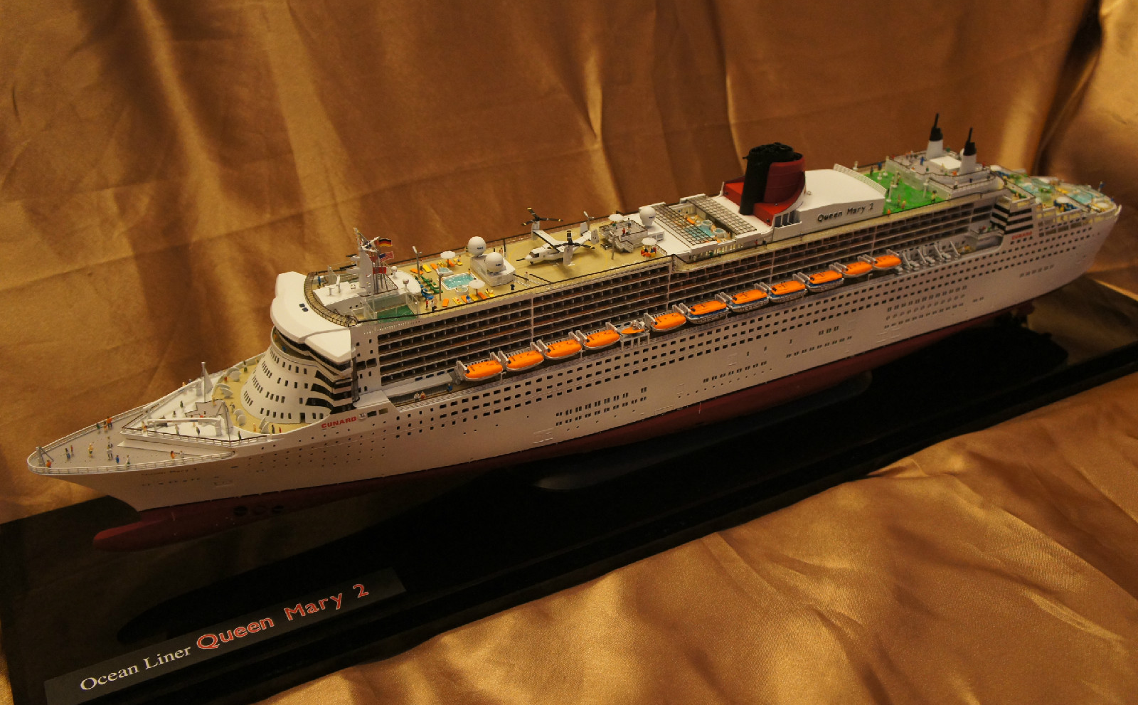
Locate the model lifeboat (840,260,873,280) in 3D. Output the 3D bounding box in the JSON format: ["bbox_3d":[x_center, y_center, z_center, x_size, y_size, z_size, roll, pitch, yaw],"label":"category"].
[{"bbox_3d":[0.204,-0.058,0.736,0.025,0.009,0.011,-15,35,-24],"label":"model lifeboat"}]

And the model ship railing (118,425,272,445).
[{"bbox_3d":[-0.206,0.047,0.571,0.082,0.004,0.008,3,32,2],"label":"model ship railing"}]

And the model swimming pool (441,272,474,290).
[{"bbox_3d":[-0.069,-0.045,0.656,0.022,0.002,0.016,-15,36,-24],"label":"model swimming pool"}]

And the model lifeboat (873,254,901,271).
[{"bbox_3d":[0.236,-0.067,0.775,0.026,0.009,0.011,-15,36,-24],"label":"model lifeboat"}]

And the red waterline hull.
[{"bbox_3d":[0.059,0.023,0.782,0.776,0.026,0.103,-15,36,-24],"label":"red waterline hull"}]

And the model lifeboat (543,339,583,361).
[{"bbox_3d":[-0.003,-0.001,0.641,0.025,0.009,0.011,-15,35,-24],"label":"model lifeboat"}]

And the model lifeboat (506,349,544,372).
[{"bbox_3d":[-0.028,0.005,0.653,0.026,0.009,0.011,-15,36,-24],"label":"model lifeboat"}]

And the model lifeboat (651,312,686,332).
[{"bbox_3d":[0.065,-0.019,0.673,0.025,0.009,0.011,-15,35,-24],"label":"model lifeboat"}]

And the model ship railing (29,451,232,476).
[{"bbox_3d":[-0.245,0.062,0.582,0.108,0.004,0.013,-1,32,-4],"label":"model ship railing"}]

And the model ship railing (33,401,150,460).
[{"bbox_3d":[-0.269,0.043,0.590,0.004,0.004,0.070,26,39,34],"label":"model ship railing"}]

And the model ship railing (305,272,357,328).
[{"bbox_3d":[-0.145,-0.030,0.618,0.018,0.004,0.072,-15,36,-24],"label":"model ship railing"}]

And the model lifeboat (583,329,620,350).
[{"bbox_3d":[0.021,-0.007,0.652,0.025,0.009,0.011,-15,35,-24],"label":"model lifeboat"}]

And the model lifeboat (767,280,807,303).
[{"bbox_3d":[0.156,-0.043,0.740,0.033,0.011,0.013,-15,36,-24],"label":"model lifeboat"}]

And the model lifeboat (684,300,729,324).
[{"bbox_3d":[0.094,-0.028,0.711,0.033,0.011,0.013,-15,36,-24],"label":"model lifeboat"}]

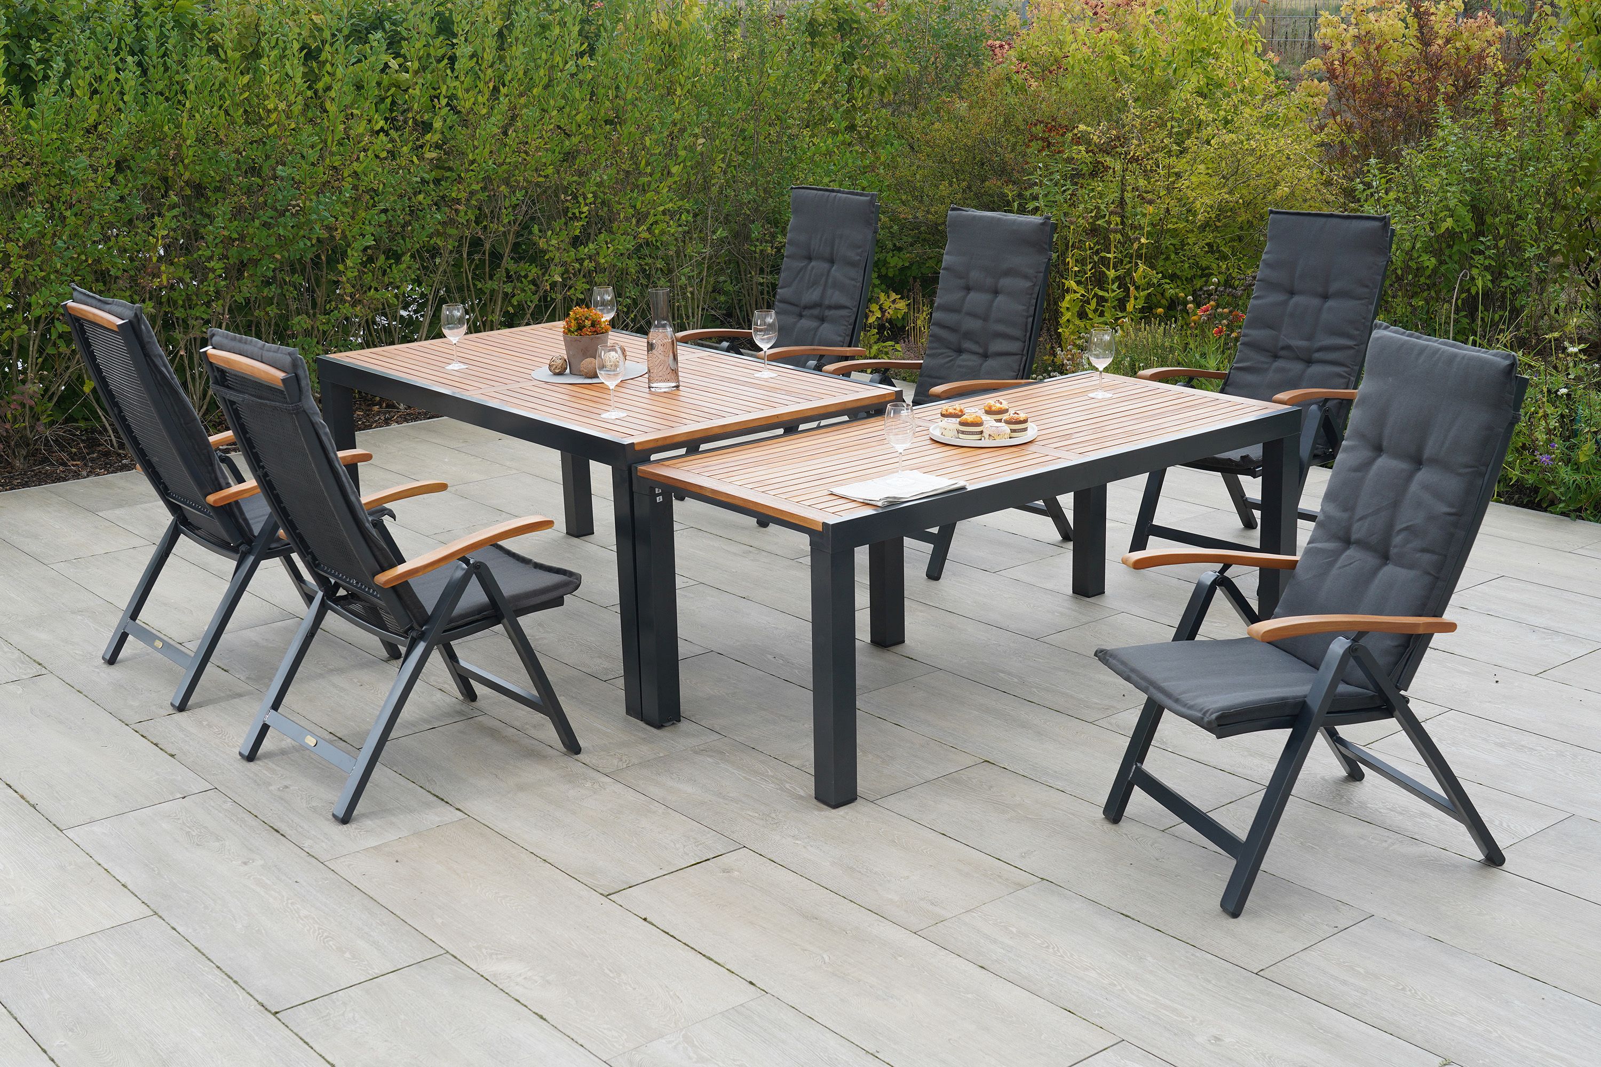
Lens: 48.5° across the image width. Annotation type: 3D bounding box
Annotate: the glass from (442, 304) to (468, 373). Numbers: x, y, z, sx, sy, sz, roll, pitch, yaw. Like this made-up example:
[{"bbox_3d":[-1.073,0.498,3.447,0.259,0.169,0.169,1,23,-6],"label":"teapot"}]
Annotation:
[{"bbox_3d":[-1.132,-0.644,5.823,0.081,0.201,0.081,-1,15,0],"label":"glass"}]

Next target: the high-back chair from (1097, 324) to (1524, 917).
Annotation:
[{"bbox_3d":[1.120,0.161,3.947,0.747,1.150,0.583,-6,16,-18],"label":"high-back chair"}]

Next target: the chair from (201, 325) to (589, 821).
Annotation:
[{"bbox_3d":[-1.026,0.033,4.561,0.747,1.145,0.583,-13,19,-37],"label":"chair"}]

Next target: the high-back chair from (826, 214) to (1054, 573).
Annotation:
[{"bbox_3d":[0.478,-0.506,6.188,0.700,1.145,0.565,-14,20,-39],"label":"high-back chair"}]

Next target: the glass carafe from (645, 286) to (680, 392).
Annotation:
[{"bbox_3d":[-0.402,-0.567,5.179,0.094,0.289,0.094,-1,15,0],"label":"glass carafe"}]

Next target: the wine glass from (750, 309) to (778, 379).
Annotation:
[{"bbox_3d":[-0.107,-0.573,5.359,0.080,0.195,0.080,-1,15,0],"label":"wine glass"}]

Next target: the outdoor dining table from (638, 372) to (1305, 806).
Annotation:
[{"bbox_3d":[0.525,0.079,5.093,1.839,0.726,0.808,-13,20,-38],"label":"outdoor dining table"}]

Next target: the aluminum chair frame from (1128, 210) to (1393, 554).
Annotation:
[{"bbox_3d":[1.599,-0.476,6.223,0.747,1.166,0.583,-13,19,-38],"label":"aluminum chair frame"}]

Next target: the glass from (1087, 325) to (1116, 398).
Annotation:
[{"bbox_3d":[0.936,-0.531,5.532,0.081,0.206,0.081,-1,15,0],"label":"glass"}]

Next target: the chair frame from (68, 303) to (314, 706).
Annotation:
[{"bbox_3d":[-1.623,-0.155,5.138,0.730,1.100,0.565,-14,20,-39],"label":"chair frame"}]

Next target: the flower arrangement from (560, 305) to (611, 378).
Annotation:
[{"bbox_3d":[-0.665,-0.593,5.430,0.152,0.198,0.152,-1,15,0],"label":"flower arrangement"}]

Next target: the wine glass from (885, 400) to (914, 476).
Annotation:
[{"bbox_3d":[0.252,-0.230,4.462,0.081,0.201,0.081,-1,15,0],"label":"wine glass"}]

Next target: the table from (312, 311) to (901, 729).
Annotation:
[{"bbox_3d":[-0.647,-0.129,5.792,1.000,0.785,1.790,-14,20,-38],"label":"table"}]

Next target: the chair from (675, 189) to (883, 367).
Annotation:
[{"bbox_3d":[-0.095,-0.699,6.922,0.700,1.145,0.565,-14,20,-39],"label":"chair"}]

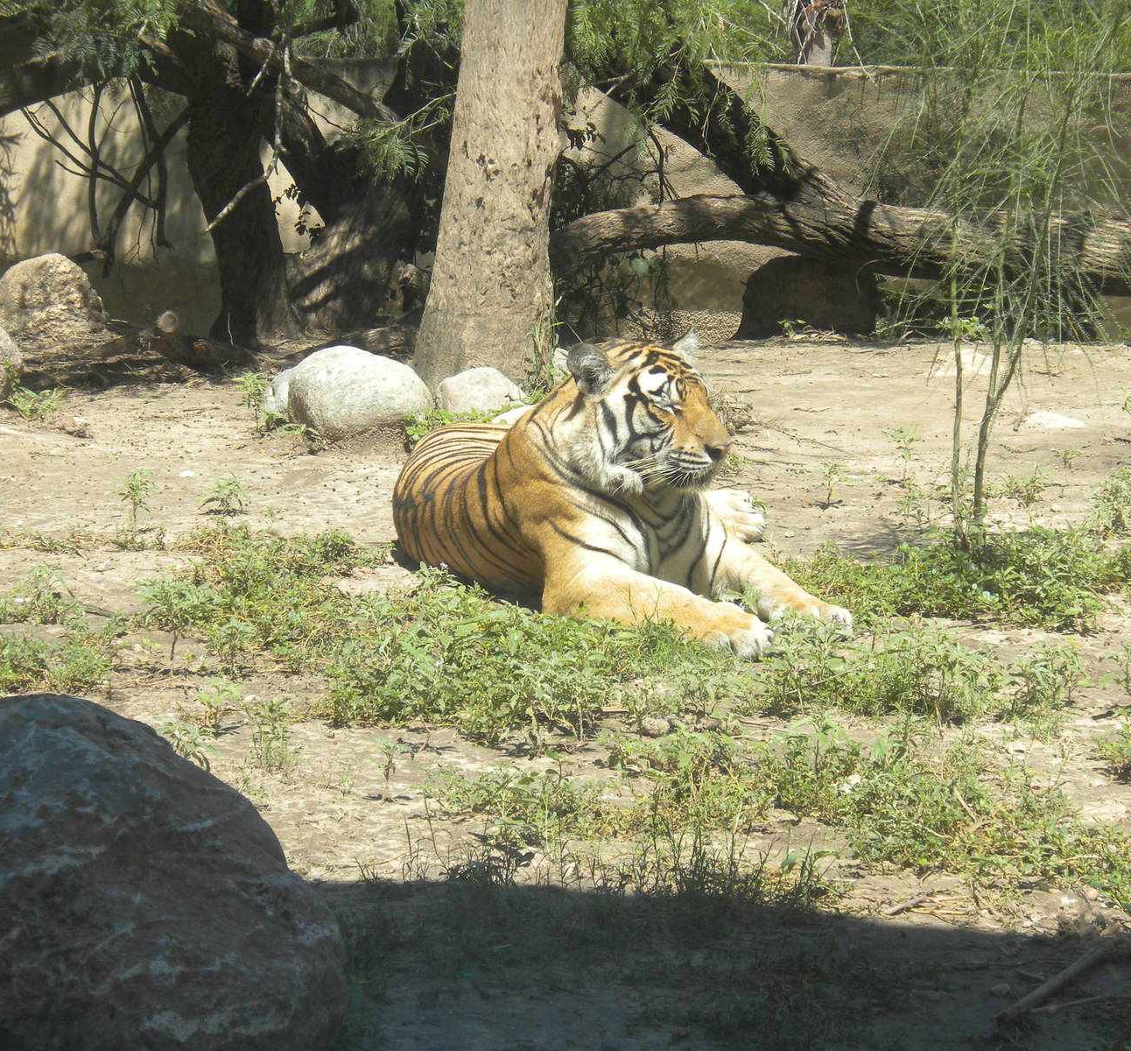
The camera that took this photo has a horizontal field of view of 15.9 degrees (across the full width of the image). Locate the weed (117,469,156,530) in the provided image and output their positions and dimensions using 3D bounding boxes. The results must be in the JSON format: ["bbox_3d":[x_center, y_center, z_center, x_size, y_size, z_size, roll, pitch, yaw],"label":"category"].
[{"bbox_3d":[-1.134,-0.068,10.694,0.101,0.159,0.091,0,10,0],"label":"weed"}]

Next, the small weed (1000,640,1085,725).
[{"bbox_3d":[0.991,0.326,8.411,0.177,0.170,0.151,0,10,0],"label":"small weed"}]

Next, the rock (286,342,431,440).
[{"bbox_3d":[-0.631,-0.425,12.370,0.440,0.270,0.360,0,9,0],"label":"rock"}]

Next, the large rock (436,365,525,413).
[{"bbox_3d":[-0.272,-0.433,12.872,0.282,0.152,0.226,0,10,0],"label":"large rock"}]

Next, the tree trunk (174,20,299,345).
[{"bbox_3d":[-1.192,-1.249,14.694,0.420,1.170,0.330,0,9,0],"label":"tree trunk"}]

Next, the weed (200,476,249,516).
[{"bbox_3d":[-0.910,-0.094,10.788,0.130,0.110,0.120,0,9,0],"label":"weed"}]

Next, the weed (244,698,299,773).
[{"bbox_3d":[-0.622,0.434,8.550,0.116,0.148,0.098,0,11,0],"label":"weed"}]

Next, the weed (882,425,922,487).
[{"bbox_3d":[0.942,-0.195,11.299,0.110,0.150,0.105,0,9,0],"label":"weed"}]

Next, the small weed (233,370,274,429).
[{"bbox_3d":[-0.983,-0.400,12.713,0.124,0.167,0.112,0,11,0],"label":"small weed"}]

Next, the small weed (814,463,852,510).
[{"bbox_3d":[0.758,-0.120,11.430,0.108,0.116,0.098,0,11,0],"label":"small weed"}]

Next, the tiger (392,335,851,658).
[{"bbox_3d":[0.160,-0.131,9.426,0.720,0.610,1.500,-6,11,-34],"label":"tiger"}]

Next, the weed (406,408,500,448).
[{"bbox_3d":[-0.325,-0.325,12.245,0.300,0.110,0.200,0,9,0],"label":"weed"}]

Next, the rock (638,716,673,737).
[{"bbox_3d":[0.197,0.435,8.826,0.076,0.037,0.061,0,11,0],"label":"rock"}]

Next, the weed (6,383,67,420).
[{"bbox_3d":[-1.657,-0.385,12.659,0.188,0.110,0.160,0,10,0],"label":"weed"}]

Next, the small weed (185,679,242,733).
[{"bbox_3d":[-0.696,0.352,8.003,0.112,0.100,0.105,0,9,0],"label":"small weed"}]

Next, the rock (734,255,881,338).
[{"bbox_3d":[0.870,-0.847,14.677,0.537,0.279,0.398,0,11,0],"label":"rock"}]

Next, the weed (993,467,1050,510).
[{"bbox_3d":[1.289,-0.114,11.431,0.161,0.104,0.137,0,11,0],"label":"weed"}]

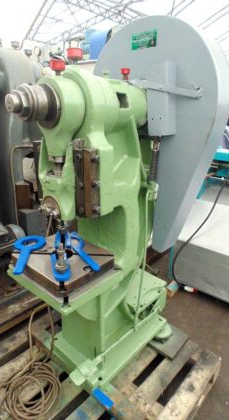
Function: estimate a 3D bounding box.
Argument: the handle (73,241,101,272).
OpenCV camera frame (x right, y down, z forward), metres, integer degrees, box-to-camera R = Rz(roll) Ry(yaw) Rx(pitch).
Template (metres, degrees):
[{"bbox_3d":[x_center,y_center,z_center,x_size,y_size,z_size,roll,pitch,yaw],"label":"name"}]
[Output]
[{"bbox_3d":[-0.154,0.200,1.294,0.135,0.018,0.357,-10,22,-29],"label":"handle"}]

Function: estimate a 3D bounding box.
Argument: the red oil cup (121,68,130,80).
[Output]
[{"bbox_3d":[0.063,-0.758,1.493,0.046,0.058,0.046,-1,20,0],"label":"red oil cup"}]

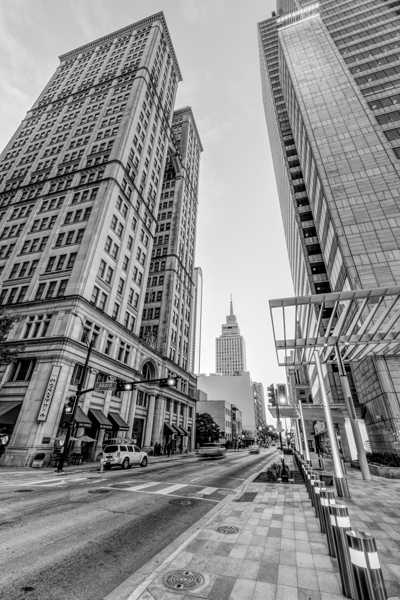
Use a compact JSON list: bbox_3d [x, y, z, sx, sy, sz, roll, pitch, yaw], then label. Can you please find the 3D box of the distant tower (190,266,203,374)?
[{"bbox_3d":[-22.860,54.813,335.458,44.000,240.000,44.000,-7,-30,16],"label":"distant tower"}]

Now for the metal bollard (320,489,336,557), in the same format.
[{"bbox_3d":[2.754,4.646,5.237,0.265,1.030,0.265,-7,-30,16],"label":"metal bollard"}]

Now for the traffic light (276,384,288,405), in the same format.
[{"bbox_3d":[5.212,5.976,15.780,0.600,1.260,0.350,-7,-30,16],"label":"traffic light"}]

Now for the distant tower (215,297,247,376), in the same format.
[{"bbox_3d":[36.711,63.211,271.898,31.000,165.000,26.000,-7,-30,16],"label":"distant tower"}]

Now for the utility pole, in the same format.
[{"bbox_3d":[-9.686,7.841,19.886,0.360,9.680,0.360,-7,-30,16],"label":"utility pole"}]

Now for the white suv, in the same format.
[{"bbox_3d":[-6.747,14.522,23.266,1.880,1.820,4.750,-11,-32,23],"label":"white suv"}]

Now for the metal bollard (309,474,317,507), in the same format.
[{"bbox_3d":[4.188,6.970,9.260,0.265,1.030,0.265,-7,-30,16],"label":"metal bollard"}]

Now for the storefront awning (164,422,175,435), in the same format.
[{"bbox_3d":[-4.764,21.832,42.106,1.550,1.650,2.000,-7,-30,16],"label":"storefront awning"}]

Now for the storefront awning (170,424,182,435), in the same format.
[{"bbox_3d":[-3.855,23.288,44.728,1.850,1.820,1.900,-7,-30,16],"label":"storefront awning"}]

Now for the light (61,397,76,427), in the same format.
[{"bbox_3d":[-9.971,8.233,19.346,0.520,1.300,0.400,-7,-30,16],"label":"light"}]

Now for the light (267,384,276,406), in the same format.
[{"bbox_3d":[4.280,5.747,15.043,0.450,1.200,0.420,-7,-30,16],"label":"light"}]

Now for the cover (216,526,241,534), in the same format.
[{"bbox_3d":[0.681,5.499,5.969,0.530,0.030,0.530,1,-29,1],"label":"cover"}]

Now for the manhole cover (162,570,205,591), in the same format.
[{"bbox_3d":[-0.245,4.285,3.824,0.640,0.030,0.640,1,-29,1],"label":"manhole cover"}]

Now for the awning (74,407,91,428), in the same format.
[{"bbox_3d":[-11.291,10.925,23.459,1.900,1.850,1.950,-7,-30,16],"label":"awning"}]

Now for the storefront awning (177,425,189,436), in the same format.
[{"bbox_3d":[-2.973,24.829,47.231,1.550,1.600,2.000,-7,-30,16],"label":"storefront awning"}]

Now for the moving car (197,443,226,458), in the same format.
[{"bbox_3d":[1.997,21.542,35.682,1.850,1.600,4.600,-7,-30,16],"label":"moving car"}]

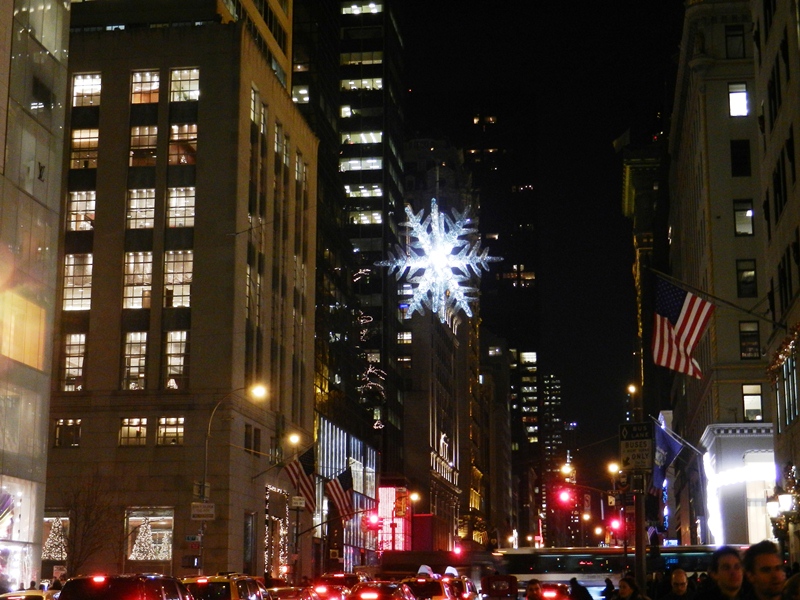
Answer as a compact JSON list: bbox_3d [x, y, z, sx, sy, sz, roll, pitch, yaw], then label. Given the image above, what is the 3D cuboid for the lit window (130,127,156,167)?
[{"bbox_3d":[-17.791,-10.657,96.132,1.970,2.960,0.300,-2,-12,8],"label":"lit window"}]

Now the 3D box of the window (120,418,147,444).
[{"bbox_3d":[-17.544,8.657,91.386,1.783,1.829,0.250,-2,-12,8],"label":"window"}]

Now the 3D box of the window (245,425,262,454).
[{"bbox_3d":[-10.217,9.769,95.727,0.250,1.773,4.437,-2,-12,8],"label":"window"}]

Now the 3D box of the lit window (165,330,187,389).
[{"bbox_3d":[-14.799,4.004,91.917,1.545,4.013,0.250,-2,-12,8],"label":"lit window"}]

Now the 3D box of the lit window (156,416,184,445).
[{"bbox_3d":[-15.143,8.680,91.646,1.840,1.870,0.300,-2,-12,8],"label":"lit window"}]

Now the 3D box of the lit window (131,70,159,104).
[{"bbox_3d":[-17.816,-14.938,97.039,2.070,2.520,0.300,-2,-12,8],"label":"lit window"}]

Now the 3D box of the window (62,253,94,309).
[{"bbox_3d":[-22.029,-1.246,94.797,2.040,4.000,0.300,-2,-12,8],"label":"window"}]

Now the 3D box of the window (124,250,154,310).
[{"bbox_3d":[-17.661,-1.314,93.435,1.936,3.867,0.250,-2,-12,8],"label":"window"}]

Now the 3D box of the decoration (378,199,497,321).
[{"bbox_3d":[2.094,-2.094,75.360,7.000,6.200,6.800,-2,-12,8],"label":"decoration"}]

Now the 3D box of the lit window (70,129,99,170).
[{"bbox_3d":[-22.018,-10.569,96.762,2.040,2.940,0.300,-2,-12,8],"label":"lit window"}]

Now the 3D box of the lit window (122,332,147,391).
[{"bbox_3d":[-17.786,4.064,93.025,1.570,3.960,0.300,-2,-12,8],"label":"lit window"}]

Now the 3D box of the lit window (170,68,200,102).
[{"bbox_3d":[-14.848,-14.813,95.759,2.075,2.479,0.250,-2,-12,8],"label":"lit window"}]

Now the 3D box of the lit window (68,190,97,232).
[{"bbox_3d":[-21.825,-6.125,95.048,2.026,2.862,0.250,-2,-12,8],"label":"lit window"}]

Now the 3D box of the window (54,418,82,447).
[{"bbox_3d":[-22.171,8.848,92.689,1.840,1.940,0.300,-2,-12,8],"label":"window"}]

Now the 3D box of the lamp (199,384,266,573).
[{"bbox_3d":[-7.681,9.056,62.775,2.872,10.417,0.400,-2,-12,8],"label":"lamp"}]

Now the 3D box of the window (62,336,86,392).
[{"bbox_3d":[-21.788,4.239,92.930,1.559,3.901,0.250,-2,-12,8],"label":"window"}]

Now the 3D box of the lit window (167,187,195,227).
[{"bbox_3d":[-14.860,-6.272,94.020,1.960,2.880,0.250,-2,-12,8],"label":"lit window"}]

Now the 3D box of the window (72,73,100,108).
[{"bbox_3d":[-21.844,-14.641,96.785,2.012,2.395,0.250,-2,-12,8],"label":"window"}]

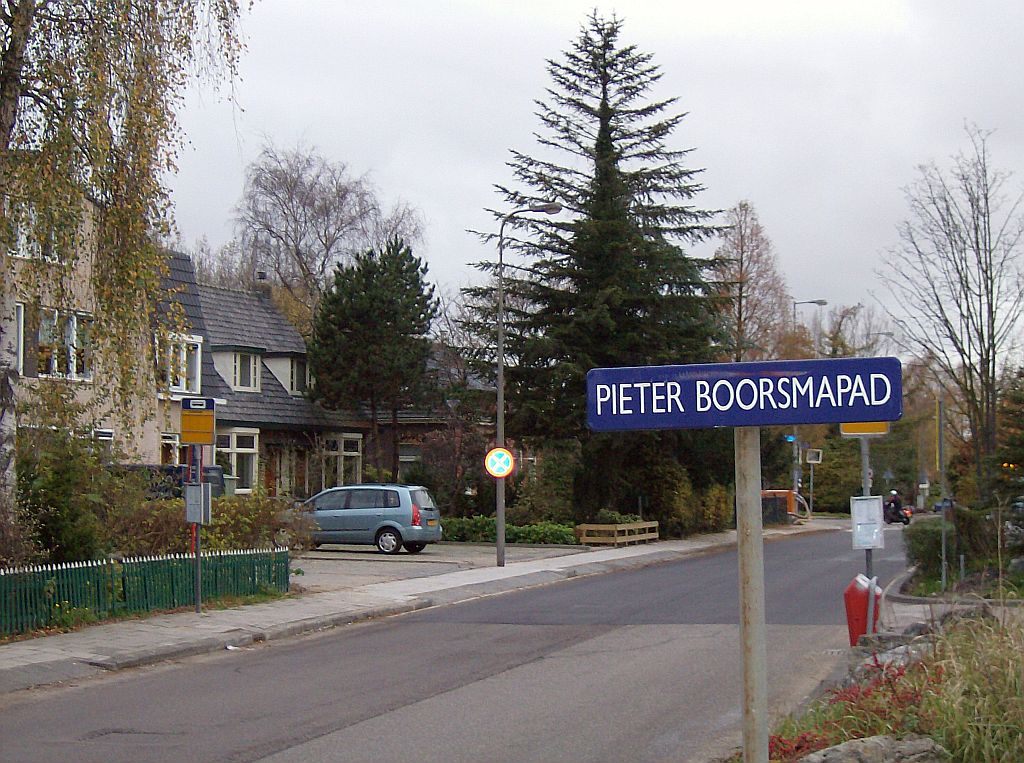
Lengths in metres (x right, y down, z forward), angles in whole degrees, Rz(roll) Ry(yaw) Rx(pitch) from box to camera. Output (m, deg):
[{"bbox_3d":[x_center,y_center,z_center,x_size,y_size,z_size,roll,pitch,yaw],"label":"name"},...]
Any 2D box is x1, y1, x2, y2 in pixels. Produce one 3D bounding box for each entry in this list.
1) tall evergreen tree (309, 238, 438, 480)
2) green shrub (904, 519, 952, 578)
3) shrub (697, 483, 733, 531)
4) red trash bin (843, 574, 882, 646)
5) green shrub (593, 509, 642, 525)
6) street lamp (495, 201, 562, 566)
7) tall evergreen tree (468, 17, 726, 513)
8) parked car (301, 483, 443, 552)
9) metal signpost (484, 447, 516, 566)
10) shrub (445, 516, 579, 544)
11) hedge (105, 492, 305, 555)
[{"bbox_3d":[-3.624,0.191,54.058,3.400,7.902,3.400,0,-3,0],"label":"tall evergreen tree"},{"bbox_3d":[7.923,3.090,39.300,0.900,1.030,1.200,-1,-3,15],"label":"green shrub"},{"bbox_3d":[6.833,4.258,69.374,1.200,1.664,1.200,1,-3,-14],"label":"shrub"},{"bbox_3d":[3.345,2.200,19.815,0.290,0.703,0.330,-2,-3,30],"label":"red trash bin"},{"bbox_3d":[2.962,4.011,58.000,1.350,0.880,1.200,-1,-3,15],"label":"green shrub"},{"bbox_3d":[0.349,0.050,40.413,1.320,7.145,0.320,-1,-3,13],"label":"street lamp"},{"bbox_3d":[2.763,-3.475,66.000,8.000,16.700,8.000,0,-3,0],"label":"tall evergreen tree"},{"bbox_3d":[-3.781,3.132,47.683,4.300,1.590,1.720,-1,-3,20],"label":"parked car"},{"bbox_3d":[-0.232,2.514,41.700,0.620,2.410,0.200,0,-3,9],"label":"metal signpost"},{"bbox_3d":[-0.165,3.774,52.477,4.100,0.637,1.200,-1,-3,20],"label":"shrub"},{"bbox_3d":[-4.765,2.455,32.118,3.400,1.395,1.200,-1,-3,20],"label":"hedge"}]

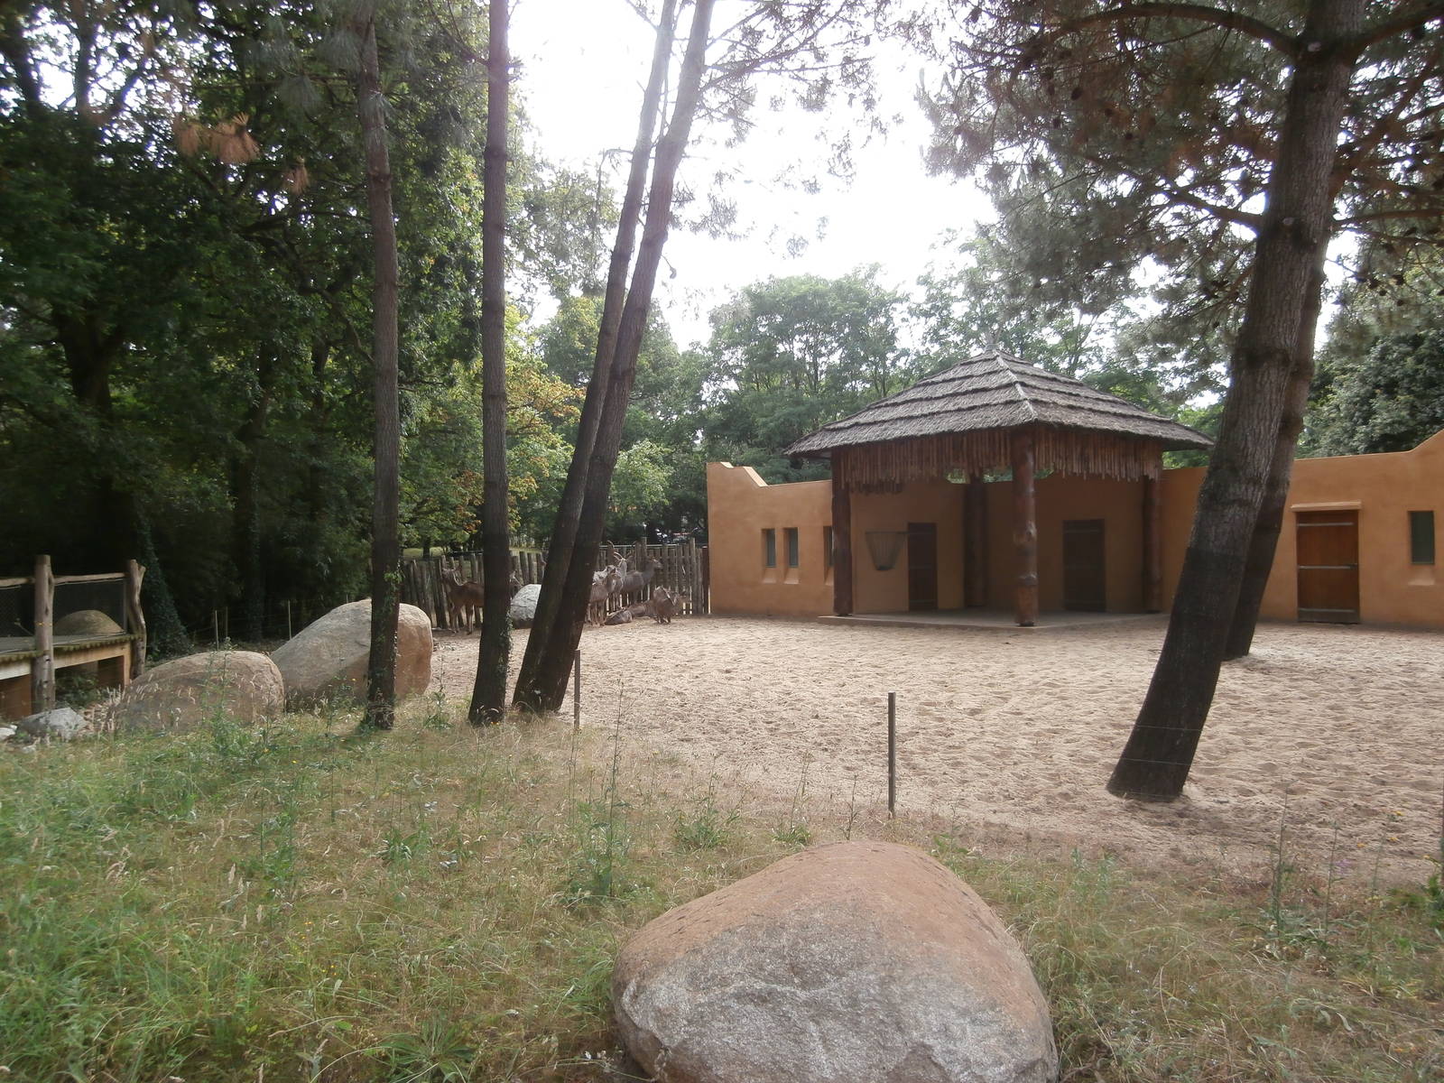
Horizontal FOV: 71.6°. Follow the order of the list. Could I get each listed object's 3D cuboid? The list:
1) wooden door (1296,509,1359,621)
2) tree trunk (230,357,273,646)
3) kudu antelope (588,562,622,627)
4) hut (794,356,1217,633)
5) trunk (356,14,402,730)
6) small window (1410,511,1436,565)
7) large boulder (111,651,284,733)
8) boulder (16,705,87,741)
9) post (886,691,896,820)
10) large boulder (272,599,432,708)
[{"bbox_3d":[11.783,0.500,19.459,0.100,2.160,1.100,0,-1,-39],"label":"wooden door"},{"bbox_3d":[-9.030,-0.860,19.200,0.750,5.550,0.650,0,-1,-25],"label":"tree trunk"},{"bbox_3d":[-2.650,1.180,22.200,0.600,1.340,1.300,-1,-1,27],"label":"kudu antelope"},{"bbox_3d":[6.210,-1.300,22.750,6.700,6.050,6.700,0,-1,-39],"label":"hut"},{"bbox_3d":[-3.100,-1.540,9.060,0.380,6.400,0.330,-1,-1,-18],"label":"trunk"},{"bbox_3d":[12.789,-0.060,18.272,0.120,0.980,0.420,0,-1,-39],"label":"small window"},{"bbox_3d":[-4.880,1.360,9.330,1.620,0.700,1.100,0,-1,-27],"label":"large boulder"},{"bbox_3d":[-5.880,1.570,8.800,0.630,0.290,0.480,0,-1,-34],"label":"boulder"},{"bbox_3d":[0.960,1.205,5.690,0.050,0.720,0.050,-1,-1,9],"label":"post"},{"bbox_3d":[-4.100,1.170,10.850,1.800,1.080,1.350,-1,-1,-19],"label":"large boulder"}]

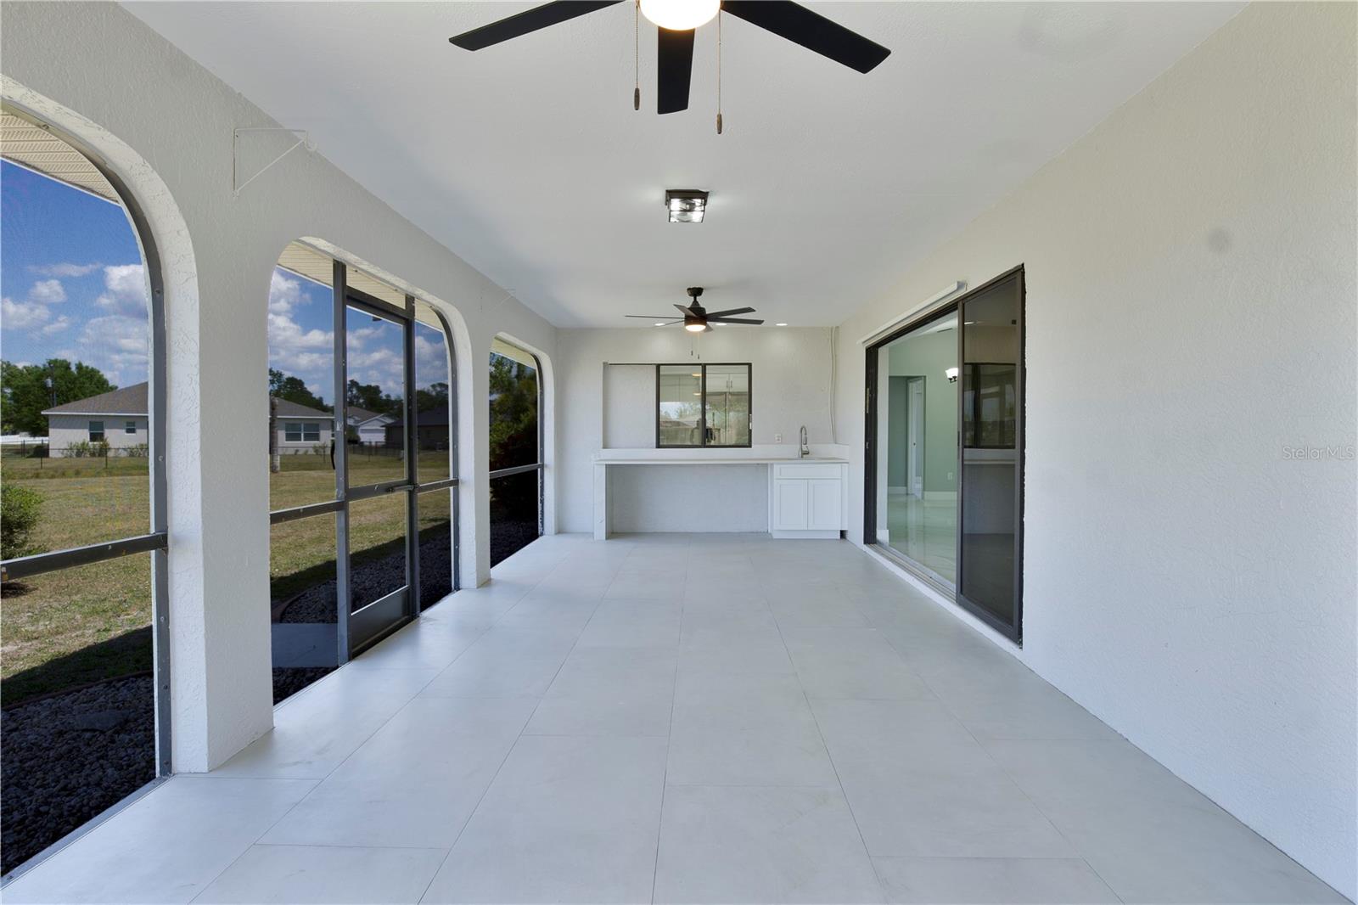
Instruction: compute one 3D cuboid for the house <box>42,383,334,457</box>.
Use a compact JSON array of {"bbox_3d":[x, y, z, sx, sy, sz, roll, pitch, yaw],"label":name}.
[{"bbox_3d":[-34.900,-2.600,50.900,16.000,5.300,13.000,-1,2,-28],"label":"house"}]

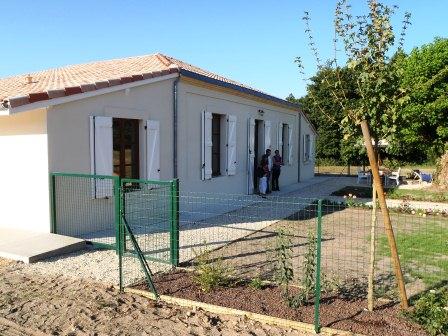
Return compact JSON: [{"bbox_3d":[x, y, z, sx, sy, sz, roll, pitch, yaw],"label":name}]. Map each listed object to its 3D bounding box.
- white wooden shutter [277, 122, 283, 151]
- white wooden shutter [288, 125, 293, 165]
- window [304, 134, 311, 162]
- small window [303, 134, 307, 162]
[{"bbox_3d":[2.408,-0.988,15.486,0.060,1.885,0.592,3,5,28],"label":"white wooden shutter"},{"bbox_3d":[3.110,-1.080,16.811,0.060,1.880,0.556,3,5,28],"label":"white wooden shutter"},{"bbox_3d":[4.471,-1.062,19.571,0.100,1.432,0.979,3,5,28],"label":"window"},{"bbox_3d":[4.232,-1.017,18.948,0.060,1.432,0.505,3,5,28],"label":"small window"}]

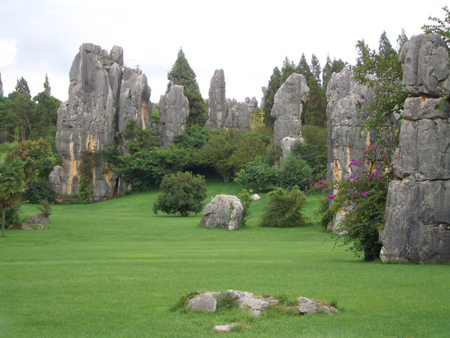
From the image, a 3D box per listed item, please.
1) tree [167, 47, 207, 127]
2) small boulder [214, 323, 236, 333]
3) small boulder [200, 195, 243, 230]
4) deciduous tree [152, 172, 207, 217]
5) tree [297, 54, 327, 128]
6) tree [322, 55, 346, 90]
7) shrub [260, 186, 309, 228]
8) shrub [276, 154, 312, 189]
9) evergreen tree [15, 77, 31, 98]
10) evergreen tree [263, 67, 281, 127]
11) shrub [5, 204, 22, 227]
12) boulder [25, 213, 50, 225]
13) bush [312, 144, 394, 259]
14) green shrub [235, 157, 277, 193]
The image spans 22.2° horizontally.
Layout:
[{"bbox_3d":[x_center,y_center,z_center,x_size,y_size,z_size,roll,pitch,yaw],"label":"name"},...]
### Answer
[{"bbox_3d":[-3.027,-5.976,90.000,3.302,7.155,3.302,0,0,0],"label":"tree"},{"bbox_3d":[0.006,1.883,13.600,0.261,0.119,0.220,0,0,0],"label":"small boulder"},{"bbox_3d":[-0.101,1.463,38.500,1.446,1.211,1.150,0,0,0],"label":"small boulder"},{"bbox_3d":[-2.107,1.158,53.000,2.500,2.084,2.500,0,0,0],"label":"deciduous tree"},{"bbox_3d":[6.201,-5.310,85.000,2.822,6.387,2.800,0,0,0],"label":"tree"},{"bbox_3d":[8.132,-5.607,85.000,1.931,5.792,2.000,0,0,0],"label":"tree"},{"bbox_3d":[2.132,1.345,40.000,1.782,1.468,1.650,0,0,0],"label":"shrub"},{"bbox_3d":[4.068,0.205,67.000,2.107,2.107,2.002,0,0,0],"label":"shrub"},{"bbox_3d":[-18.576,-5.779,105.000,1.651,5.412,1.651,0,0,0],"label":"evergreen tree"},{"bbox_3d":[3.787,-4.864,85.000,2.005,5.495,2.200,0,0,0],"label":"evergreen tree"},{"bbox_3d":[-7.816,1.725,42.000,0.771,0.844,0.732,0,0,0],"label":"shrub"},{"bbox_3d":[-7.044,1.860,43.000,0.977,0.526,0.750,0,0,0],"label":"boulder"},{"bbox_3d":[2.863,0.724,25.500,1.827,2.629,1.800,0,0,0],"label":"bush"},{"bbox_3d":[1.874,0.317,66.000,2.652,2.076,2.520,0,0,0],"label":"green shrub"}]

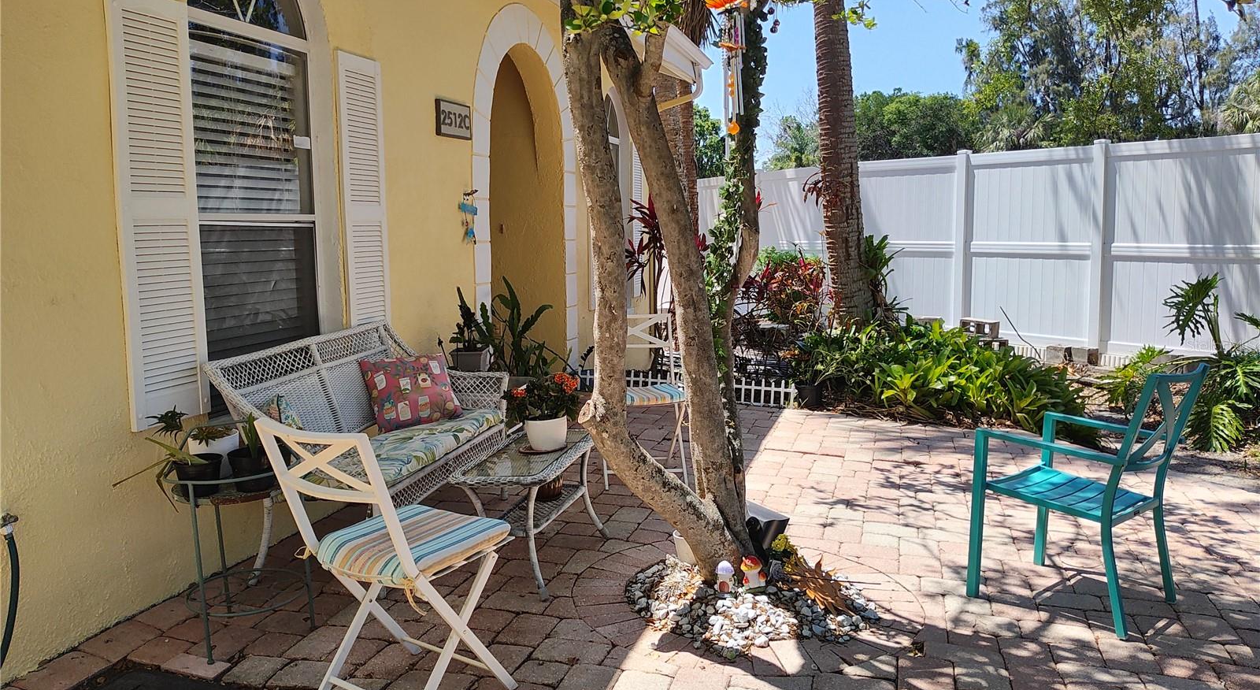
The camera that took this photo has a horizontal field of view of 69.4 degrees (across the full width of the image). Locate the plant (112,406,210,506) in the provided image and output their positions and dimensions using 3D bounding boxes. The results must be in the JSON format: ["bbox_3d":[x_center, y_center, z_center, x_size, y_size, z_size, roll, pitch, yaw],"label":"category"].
[{"bbox_3d":[-1.437,0.339,2.812,0.290,0.275,0.250,0,8,0],"label":"plant"}]

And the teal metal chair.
[{"bbox_3d":[1.628,0.490,3.246,0.544,0.881,0.578,-7,10,-43],"label":"teal metal chair"}]

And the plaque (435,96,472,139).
[{"bbox_3d":[-1.005,-1.288,5.224,0.033,0.196,0.367,2,8,17],"label":"plaque"}]

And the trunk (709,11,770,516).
[{"bbox_3d":[0.414,-0.316,3.594,0.204,1.904,0.231,0,8,0],"label":"trunk"}]

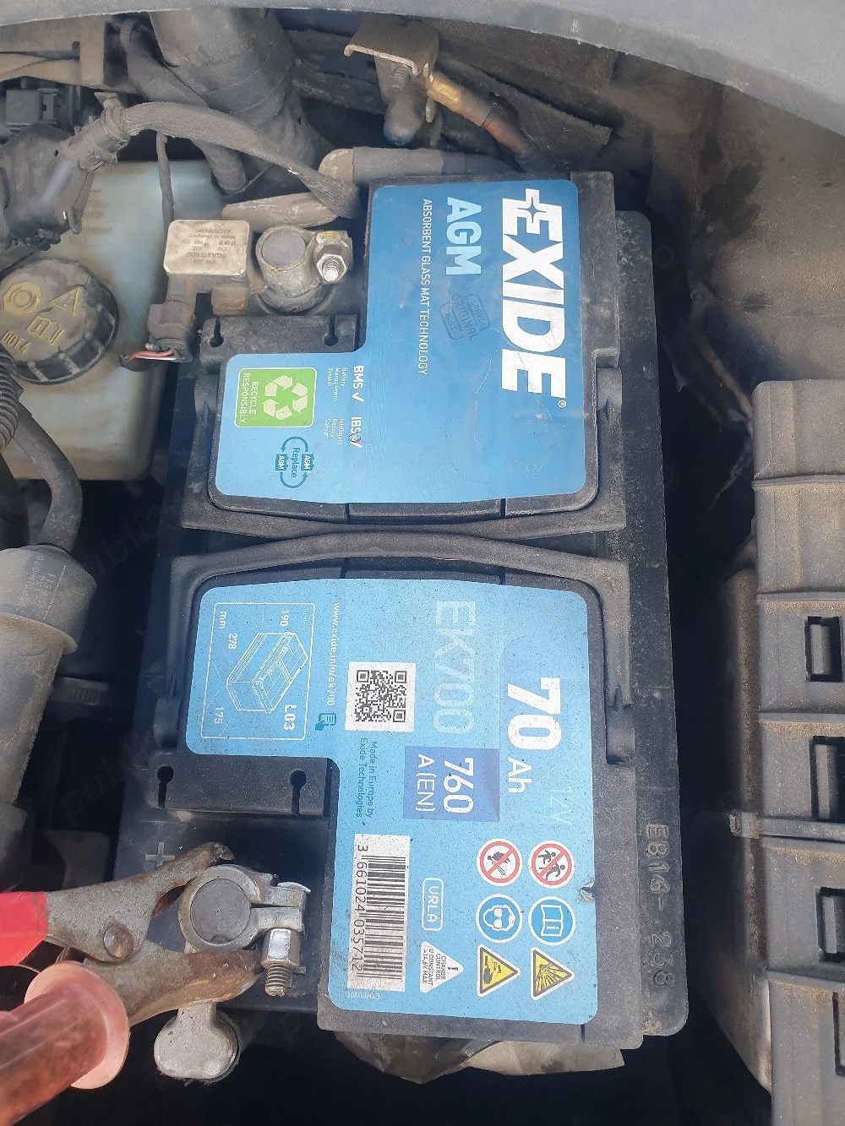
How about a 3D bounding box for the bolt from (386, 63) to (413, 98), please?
[{"bbox_3d":[-0.011,-0.226,0.395,0.010,0.010,0.018,16,95,10],"label":"bolt"}]

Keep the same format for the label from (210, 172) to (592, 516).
[{"bbox_3d":[-0.007,-0.077,0.287,0.120,0.004,0.121,0,74,5],"label":"label"}]

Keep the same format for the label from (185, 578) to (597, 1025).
[{"bbox_3d":[-0.011,0.064,0.246,0.120,0.004,0.121,0,74,5],"label":"label"}]

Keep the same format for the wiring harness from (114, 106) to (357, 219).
[{"bbox_3d":[-0.077,-0.164,0.336,0.100,0.032,0.022,20,76,11],"label":"wiring harness"}]

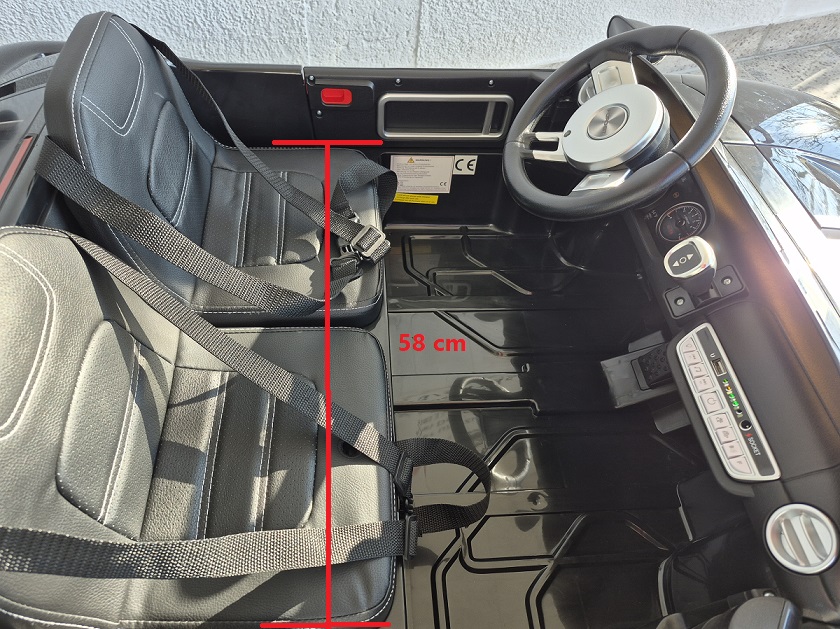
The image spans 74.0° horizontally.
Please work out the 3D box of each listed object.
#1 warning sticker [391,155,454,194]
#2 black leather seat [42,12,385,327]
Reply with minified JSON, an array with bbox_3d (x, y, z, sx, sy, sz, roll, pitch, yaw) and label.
[{"bbox_3d":[0.002,-0.208,0.833,0.092,0.069,0.002,-1,52,-5],"label":"warning sticker"},{"bbox_3d":[-0.190,-0.165,0.605,0.292,0.285,0.282,-1,55,-6],"label":"black leather seat"}]

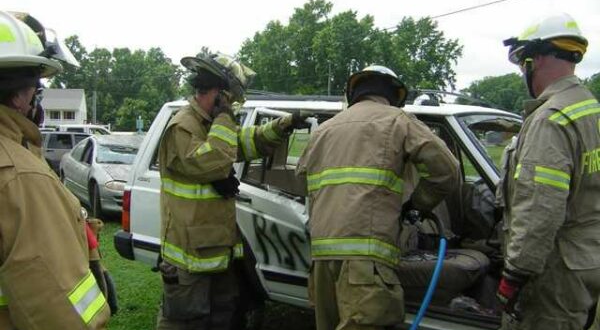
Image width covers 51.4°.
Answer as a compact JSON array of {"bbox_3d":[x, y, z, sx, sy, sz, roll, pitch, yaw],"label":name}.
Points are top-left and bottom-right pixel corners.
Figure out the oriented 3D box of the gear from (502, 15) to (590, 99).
[{"bbox_3d":[1.035,-0.460,2.620,0.350,0.360,0.280,4,4,42],"label":"gear"}]

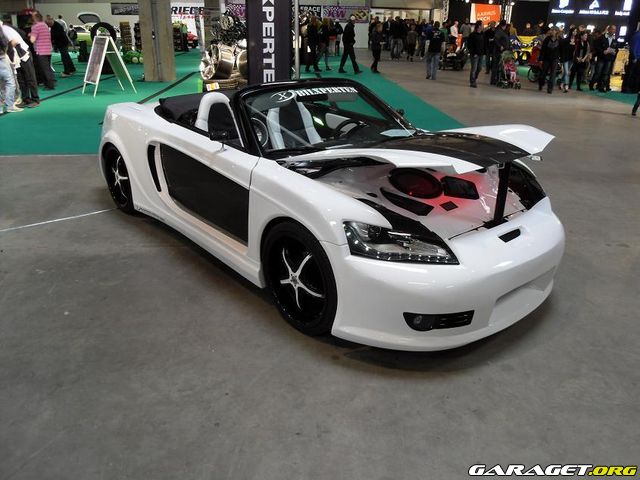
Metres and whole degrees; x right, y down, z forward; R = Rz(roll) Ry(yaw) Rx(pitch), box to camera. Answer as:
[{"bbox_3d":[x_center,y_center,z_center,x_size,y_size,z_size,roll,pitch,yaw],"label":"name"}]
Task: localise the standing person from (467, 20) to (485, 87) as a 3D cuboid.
[{"bbox_3d":[4.338,-5.150,14.405,0.420,1.750,0.500,14,26,28],"label":"standing person"}]

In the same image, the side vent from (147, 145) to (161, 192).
[{"bbox_3d":[-1.261,-0.546,3.951,0.060,0.340,0.155,-18,30,-38],"label":"side vent"}]

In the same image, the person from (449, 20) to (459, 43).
[{"bbox_3d":[6.345,-9.452,24.823,0.380,1.800,0.500,16,27,30],"label":"person"}]

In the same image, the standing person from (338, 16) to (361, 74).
[{"bbox_3d":[1.089,-6.620,17.649,0.720,1.810,0.500,4,23,4],"label":"standing person"}]

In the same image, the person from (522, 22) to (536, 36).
[{"bbox_3d":[9.660,-9.234,24.280,0.500,1.740,0.350,8,24,14],"label":"person"}]

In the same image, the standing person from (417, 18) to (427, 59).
[{"bbox_3d":[4.874,-9.639,24.867,0.500,1.770,0.380,-1,23,-5],"label":"standing person"}]

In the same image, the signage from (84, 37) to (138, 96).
[{"bbox_3d":[-4.567,-3.797,11.233,0.930,1.200,0.670,-19,31,-40],"label":"signage"}]

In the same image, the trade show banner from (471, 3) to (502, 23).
[{"bbox_3d":[8.145,-11.031,25.326,1.550,1.000,0.120,2,23,0],"label":"trade show banner"}]

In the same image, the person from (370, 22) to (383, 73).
[{"bbox_3d":[1.908,-6.461,17.330,0.380,1.620,0.480,12,26,23],"label":"person"}]

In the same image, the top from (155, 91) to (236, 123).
[{"bbox_3d":[-0.736,-1.144,4.443,1.150,0.200,0.500,-18,30,-38],"label":"top"}]

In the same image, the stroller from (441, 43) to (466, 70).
[{"bbox_3d":[5.044,-6.933,19.559,0.700,1.000,0.900,6,24,9],"label":"stroller"}]

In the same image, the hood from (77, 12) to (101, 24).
[{"bbox_3d":[-10.251,-9.807,22.973,1.200,0.550,0.750,-2,24,-9],"label":"hood"}]

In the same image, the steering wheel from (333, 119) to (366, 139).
[{"bbox_3d":[0.164,-0.759,3.931,0.360,0.360,0.090,-18,55,-38],"label":"steering wheel"}]

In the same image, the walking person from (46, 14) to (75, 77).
[{"bbox_3d":[-7.172,-5.376,14.308,0.650,1.620,0.550,-11,27,-27],"label":"walking person"}]

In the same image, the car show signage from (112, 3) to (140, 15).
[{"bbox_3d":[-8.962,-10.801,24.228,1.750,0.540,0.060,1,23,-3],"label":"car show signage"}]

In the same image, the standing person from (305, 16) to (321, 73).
[{"bbox_3d":[-0.234,-6.526,17.298,0.520,1.730,0.480,0,23,-3],"label":"standing person"}]

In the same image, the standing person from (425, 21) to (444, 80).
[{"bbox_3d":[3.477,-5.806,15.861,0.520,1.700,0.360,6,24,9],"label":"standing person"}]

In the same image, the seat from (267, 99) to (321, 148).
[{"bbox_3d":[-0.106,-0.770,4.249,0.500,0.880,0.760,-18,30,-38],"label":"seat"}]

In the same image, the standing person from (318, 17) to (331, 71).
[{"bbox_3d":[0.190,-6.768,17.911,0.450,1.710,0.460,0,23,-3],"label":"standing person"}]

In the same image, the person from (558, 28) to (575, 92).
[{"bbox_3d":[6.868,-5.002,14.425,0.500,1.670,0.360,6,24,9],"label":"person"}]

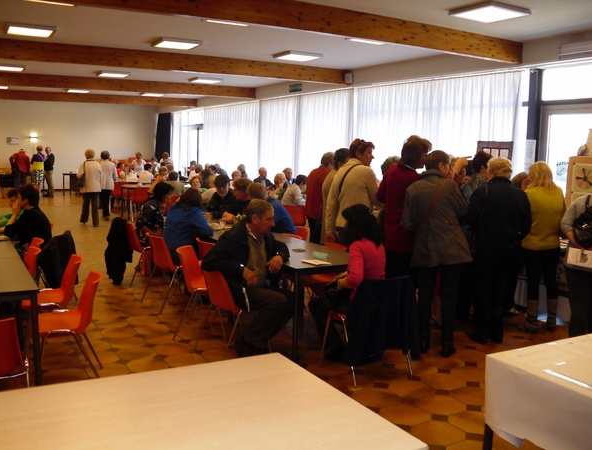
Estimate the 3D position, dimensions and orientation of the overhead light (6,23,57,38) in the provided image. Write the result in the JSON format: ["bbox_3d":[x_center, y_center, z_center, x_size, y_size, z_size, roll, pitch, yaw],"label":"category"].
[{"bbox_3d":[-3.797,-2.790,8.950,0.650,0.080,0.650,-3,8,-30],"label":"overhead light"}]

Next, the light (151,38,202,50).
[{"bbox_3d":[-1.935,-2.944,10.190,0.650,0.080,0.650,-3,8,-30],"label":"light"}]

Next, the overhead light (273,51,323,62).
[{"bbox_3d":[0.027,-3.064,11.360,0.650,0.080,0.650,-3,8,-30],"label":"overhead light"}]

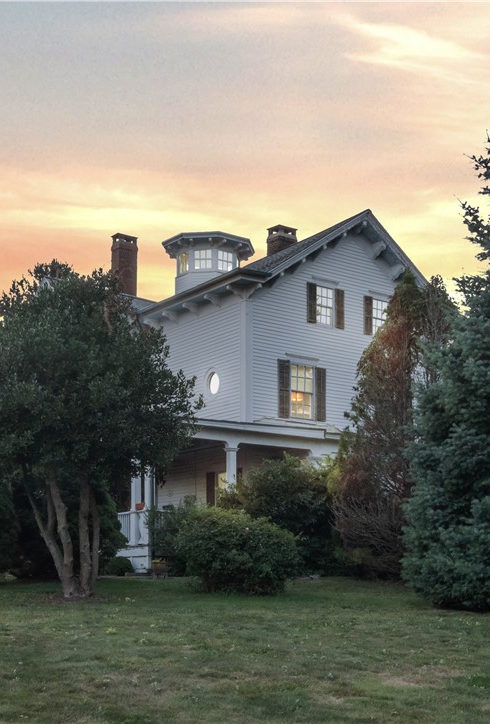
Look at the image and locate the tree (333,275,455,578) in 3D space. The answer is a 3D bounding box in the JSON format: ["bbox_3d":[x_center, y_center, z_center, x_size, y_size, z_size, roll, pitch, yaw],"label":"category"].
[{"bbox_3d":[4.109,1.664,27.377,3.408,8.359,3.500,0,-9,0],"label":"tree"}]

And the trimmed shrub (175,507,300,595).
[{"bbox_3d":[-0.167,4.147,22.225,2.812,1.822,2.600,0,-9,0],"label":"trimmed shrub"}]

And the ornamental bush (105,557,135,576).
[{"bbox_3d":[-3.536,5.742,28.047,0.845,0.513,0.850,0,-9,0],"label":"ornamental bush"}]

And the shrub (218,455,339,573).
[{"bbox_3d":[0.885,4.074,26.286,3.170,3.256,2.900,0,-9,0],"label":"shrub"}]

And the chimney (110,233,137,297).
[{"bbox_3d":[-4.668,-3.745,38.561,0.780,2.629,0.720,6,-11,-33],"label":"chimney"}]

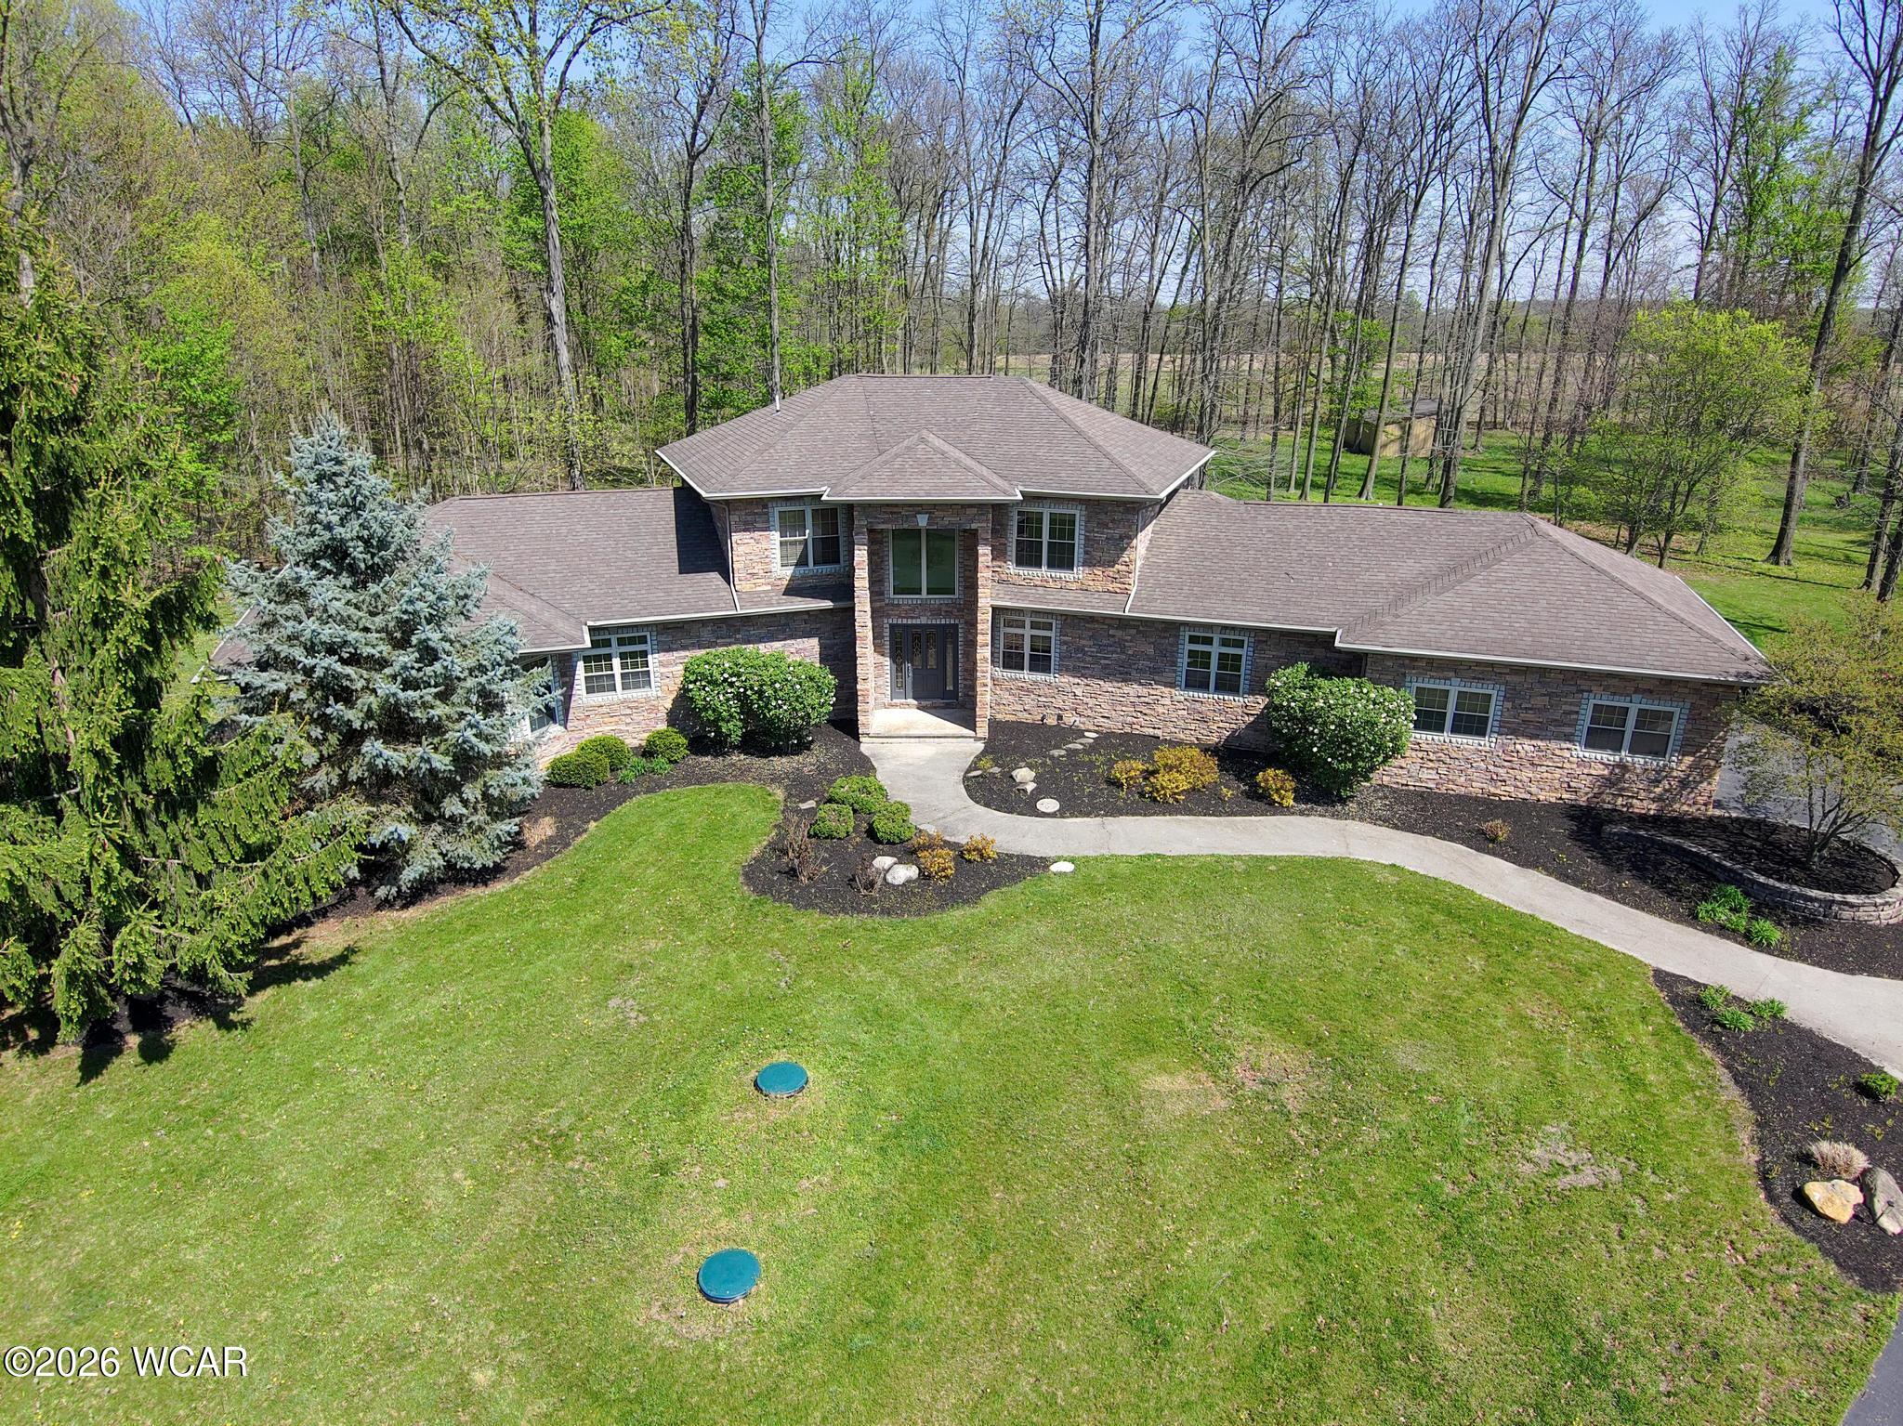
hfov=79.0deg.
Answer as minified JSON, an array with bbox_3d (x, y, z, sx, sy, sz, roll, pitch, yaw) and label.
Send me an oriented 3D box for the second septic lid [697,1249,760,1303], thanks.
[{"bbox_3d":[-2.415,6.104,12.500,0.690,0.090,0.690,0,19,0],"label":"second septic lid"}]

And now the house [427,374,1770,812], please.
[{"bbox_3d":[0.500,-4.169,29.685,37.500,8.400,15.400,0,19,0],"label":"house"}]

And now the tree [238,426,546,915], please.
[{"bbox_3d":[-11.200,-1.419,21.960,6.000,8.300,6.000,0,19,0],"label":"tree"}]

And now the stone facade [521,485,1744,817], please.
[{"bbox_3d":[1.400,-1.670,26.321,29.300,5.900,6.600,0,19,0],"label":"stone facade"}]

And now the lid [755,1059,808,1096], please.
[{"bbox_3d":[-2.247,4.850,15.300,0.700,0.090,0.700,0,19,0],"label":"lid"}]

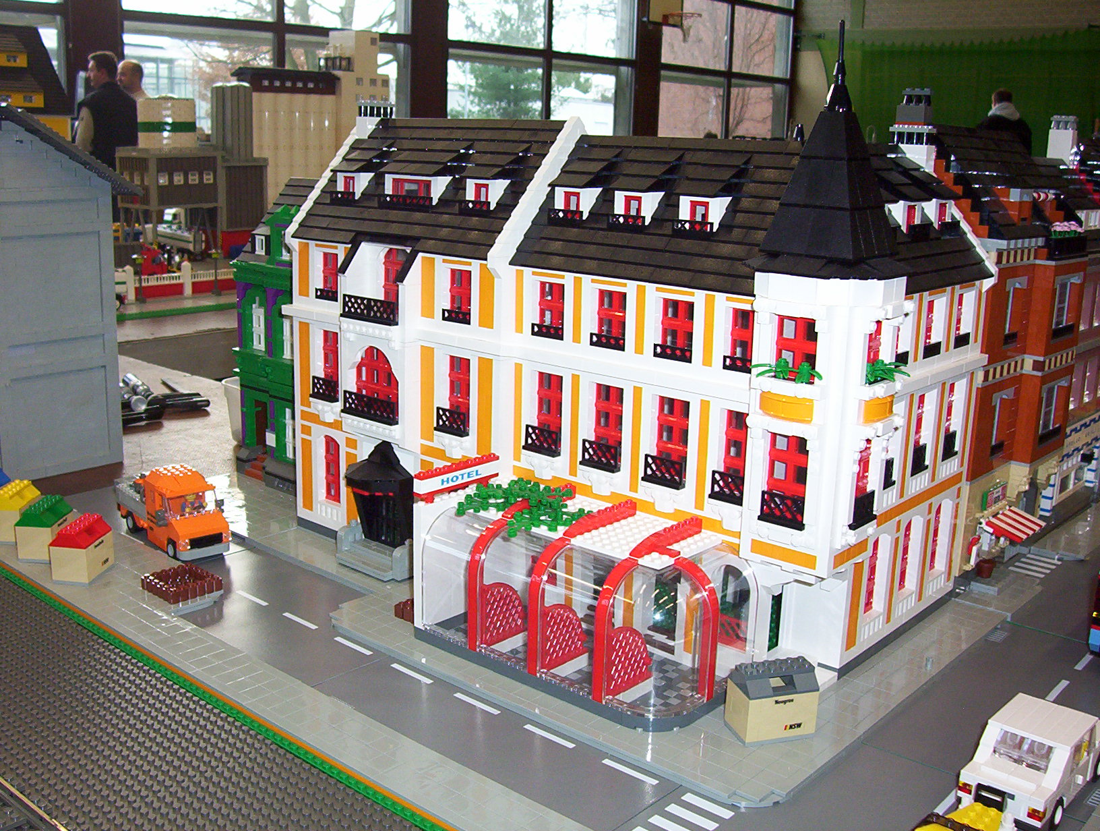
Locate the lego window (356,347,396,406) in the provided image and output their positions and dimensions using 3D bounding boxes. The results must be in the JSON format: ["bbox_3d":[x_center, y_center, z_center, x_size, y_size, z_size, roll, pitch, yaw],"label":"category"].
[{"bbox_3d":[-0.134,-0.027,1.095,0.061,0.050,0.008,13,19,40],"label":"lego window"}]

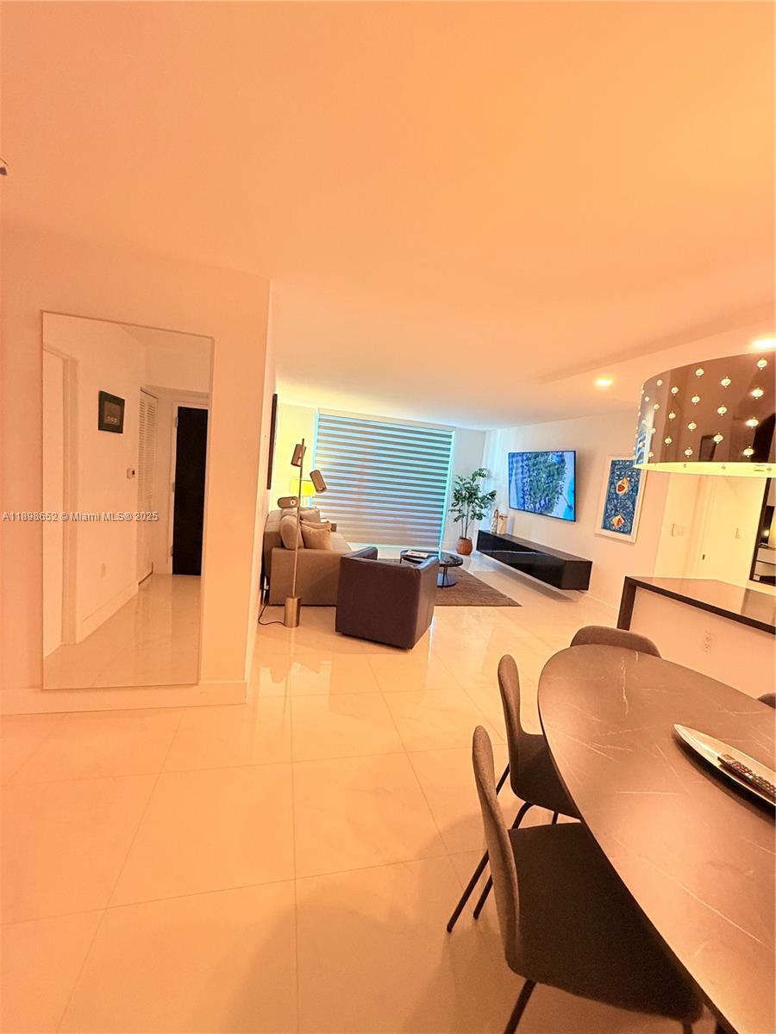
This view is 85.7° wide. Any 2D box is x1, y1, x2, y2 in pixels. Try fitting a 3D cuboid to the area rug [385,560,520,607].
[{"bbox_3d":[0.537,0.890,6.088,1.708,0.015,2.450,3,6,-14],"label":"area rug"}]

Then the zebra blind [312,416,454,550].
[{"bbox_3d":[-0.084,-0.625,7.915,2.643,2.376,0.104,3,6,-14],"label":"zebra blind"}]

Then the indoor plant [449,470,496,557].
[{"bbox_3d":[1.587,-0.066,7.969,0.847,1.693,0.743,3,6,-14],"label":"indoor plant"}]

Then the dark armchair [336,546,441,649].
[{"bbox_3d":[0.012,0.724,3.981,0.720,0.698,0.683,7,6,20],"label":"dark armchair"}]

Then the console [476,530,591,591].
[{"bbox_3d":[2.116,0.597,6.488,0.404,0.371,2.435,3,6,-14],"label":"console"}]

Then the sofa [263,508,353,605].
[{"bbox_3d":[-1.067,0.400,5.443,0.936,0.847,2.168,3,6,-14],"label":"sofa"}]

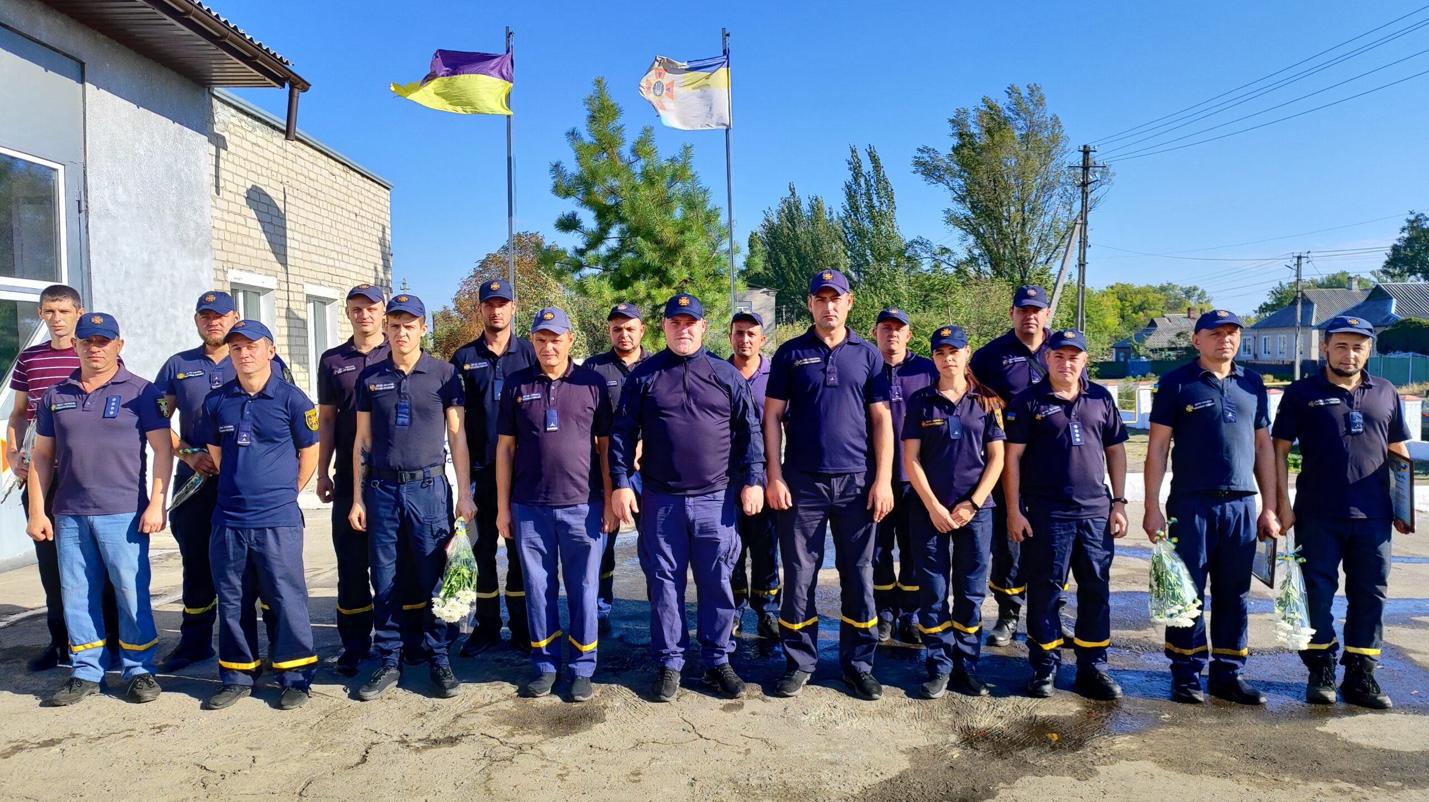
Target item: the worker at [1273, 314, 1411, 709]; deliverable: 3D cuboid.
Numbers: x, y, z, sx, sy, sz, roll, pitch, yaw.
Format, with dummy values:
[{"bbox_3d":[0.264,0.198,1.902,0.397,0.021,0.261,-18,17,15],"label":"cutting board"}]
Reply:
[{"bbox_3d":[2.786,0.477,4.428,0.570,1.722,0.380,0,3,10],"label":"worker"}]

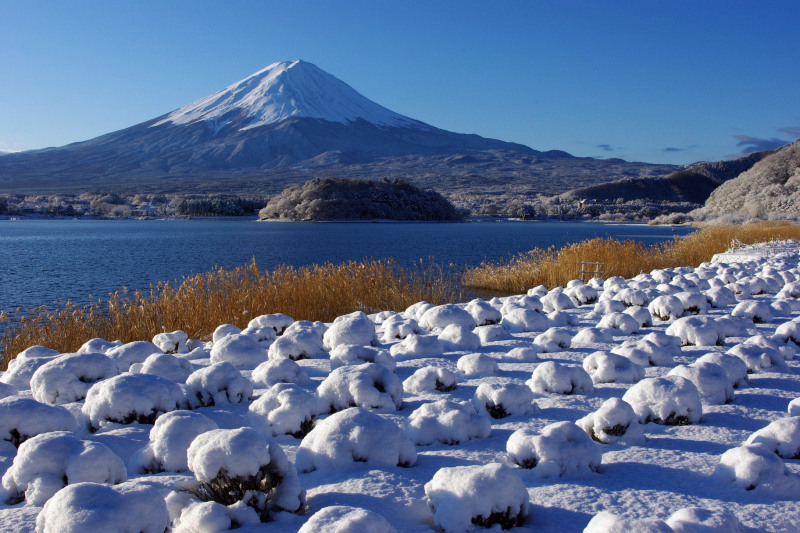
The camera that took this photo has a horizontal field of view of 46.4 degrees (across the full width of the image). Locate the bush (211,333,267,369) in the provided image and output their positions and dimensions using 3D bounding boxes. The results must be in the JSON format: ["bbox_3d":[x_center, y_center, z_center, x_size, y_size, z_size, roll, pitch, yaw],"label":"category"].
[{"bbox_3d":[-2.512,1.296,14.585,0.907,0.489,0.817,-1,3,-10],"label":"bush"}]

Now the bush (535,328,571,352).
[{"bbox_3d":[2.012,0.953,12.259,0.480,0.298,0.480,1,3,9],"label":"bush"}]

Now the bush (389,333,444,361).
[{"bbox_3d":[0.235,1.086,12.872,0.743,0.326,0.684,0,3,1],"label":"bush"}]

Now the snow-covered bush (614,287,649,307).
[{"bbox_3d":[5.042,0.650,20.312,0.725,0.386,0.667,1,3,14],"label":"snow-covered bush"}]

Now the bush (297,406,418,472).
[{"bbox_3d":[-0.345,1.336,7.473,0.933,0.417,0.859,0,3,-3],"label":"bush"}]

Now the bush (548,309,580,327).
[{"bbox_3d":[3.481,1.082,19.853,0.681,0.330,0.613,1,3,10],"label":"bush"}]

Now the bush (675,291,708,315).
[{"bbox_3d":[5.321,0.657,17.080,0.630,0.378,0.579,1,3,17],"label":"bush"}]

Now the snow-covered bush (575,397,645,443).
[{"bbox_3d":[1.857,1.332,8.218,0.569,0.342,0.524,1,3,13],"label":"snow-covered bush"}]

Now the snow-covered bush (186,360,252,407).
[{"bbox_3d":[-1.883,1.205,9.718,0.694,0.433,0.638,-1,3,-11],"label":"snow-covered bush"}]

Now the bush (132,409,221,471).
[{"bbox_3d":[-1.588,1.212,6.600,0.627,0.379,0.577,-1,3,-14],"label":"bush"}]

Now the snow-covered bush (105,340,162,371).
[{"bbox_3d":[-3.400,1.122,11.891,0.724,0.361,0.666,-1,3,-16],"label":"snow-covered bush"}]

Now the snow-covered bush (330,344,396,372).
[{"bbox_3d":[-0.552,1.376,14.092,0.997,0.385,0.898,0,3,-2],"label":"snow-covered bush"}]

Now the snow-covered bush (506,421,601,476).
[{"bbox_3d":[1.428,1.653,8.664,0.874,0.434,0.787,1,3,9],"label":"snow-covered bush"}]

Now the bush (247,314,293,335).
[{"bbox_3d":[-2.565,1.119,18.465,0.871,0.411,0.784,0,3,-8],"label":"bush"}]

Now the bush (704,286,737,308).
[{"bbox_3d":[8.157,0.772,23.657,0.863,0.525,0.776,1,3,19],"label":"bush"}]

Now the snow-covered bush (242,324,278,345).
[{"bbox_3d":[-2.622,1.243,17.279,0.704,0.295,0.634,0,3,-9],"label":"snow-covered bush"}]

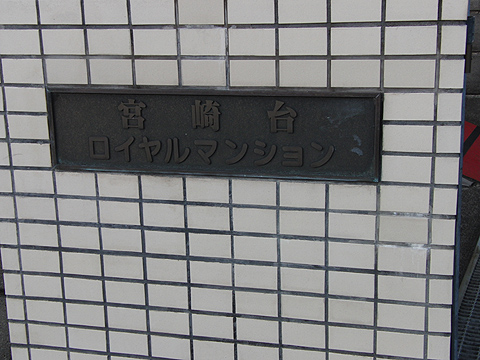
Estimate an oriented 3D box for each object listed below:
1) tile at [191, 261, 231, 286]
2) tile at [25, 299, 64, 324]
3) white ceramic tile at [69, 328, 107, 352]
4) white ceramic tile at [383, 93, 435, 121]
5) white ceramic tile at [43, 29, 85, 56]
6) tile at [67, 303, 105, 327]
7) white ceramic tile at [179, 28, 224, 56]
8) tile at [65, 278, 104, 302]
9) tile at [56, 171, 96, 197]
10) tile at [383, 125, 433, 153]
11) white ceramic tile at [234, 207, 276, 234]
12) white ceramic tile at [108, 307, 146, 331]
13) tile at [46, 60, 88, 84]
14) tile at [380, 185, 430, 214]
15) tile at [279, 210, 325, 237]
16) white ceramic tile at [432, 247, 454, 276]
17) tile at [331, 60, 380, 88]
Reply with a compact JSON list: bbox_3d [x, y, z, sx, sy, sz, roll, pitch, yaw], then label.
[{"bbox_3d":[-0.071,0.230,1.962,0.108,0.060,0.010,2,15,14],"label":"tile"},{"bbox_3d":[-0.510,0.342,2.081,0.108,0.061,0.010,3,15,15],"label":"tile"},{"bbox_3d":[-0.405,0.421,2.102,0.108,0.060,0.010,2,15,14],"label":"white ceramic tile"},{"bbox_3d":[0.365,-0.162,1.729,0.108,0.060,0.010,2,15,15],"label":"white ceramic tile"},{"bbox_3d":[-0.420,-0.332,1.890,0.108,0.060,0.010,3,15,15],"label":"white ceramic tile"},{"bbox_3d":[-0.404,0.351,2.071,0.108,0.060,0.010,3,15,15],"label":"tile"},{"bbox_3d":[-0.087,-0.326,1.857,0.108,0.060,0.010,2,15,14],"label":"white ceramic tile"},{"bbox_3d":[-0.401,0.282,2.042,0.108,0.061,0.010,2,15,15],"label":"tile"},{"bbox_3d":[-0.407,0.010,1.971,0.108,0.061,0.010,2,15,15],"label":"tile"},{"bbox_3d":[0.379,-0.096,1.794,0.108,0.060,0.010,2,15,14],"label":"tile"},{"bbox_3d":[0.039,0.100,1.938,0.108,0.060,0.010,2,15,14],"label":"white ceramic tile"},{"bbox_3d":[-0.289,0.351,2.023,0.108,0.061,0.010,3,15,15],"label":"white ceramic tile"},{"bbox_3d":[-0.414,-0.262,1.894,0.108,0.061,0.010,3,15,15],"label":"tile"},{"bbox_3d":[0.372,0.041,1.784,0.108,0.060,0.010,3,15,15],"label":"tile"},{"bbox_3d":[0.148,0.101,1.845,0.108,0.061,0.010,2,15,15],"label":"tile"},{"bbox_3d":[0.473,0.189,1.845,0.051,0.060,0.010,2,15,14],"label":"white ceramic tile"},{"bbox_3d":[0.252,-0.232,1.728,0.108,0.061,0.010,2,15,15],"label":"tile"}]

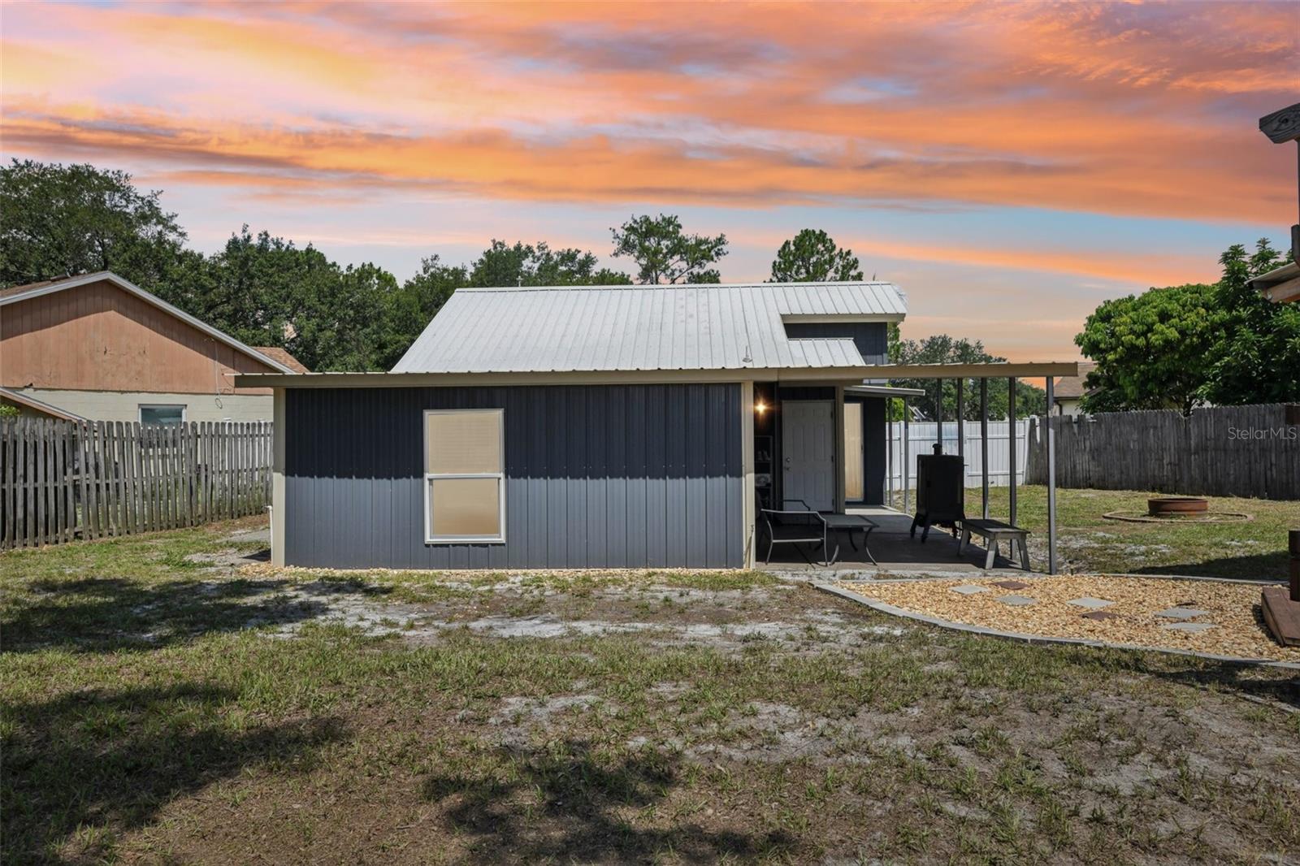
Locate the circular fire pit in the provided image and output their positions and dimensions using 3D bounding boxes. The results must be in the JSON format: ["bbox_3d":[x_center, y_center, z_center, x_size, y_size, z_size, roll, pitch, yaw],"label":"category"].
[{"bbox_3d":[8.663,1.232,14.200,0.970,0.250,0.970,-1,0,0],"label":"circular fire pit"}]

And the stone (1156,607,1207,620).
[{"bbox_3d":[4.466,1.534,7.270,0.305,0.040,0.305,-1,0,-29],"label":"stone"}]

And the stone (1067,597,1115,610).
[{"bbox_3d":[3.953,1.546,7.760,0.305,0.040,0.305,-1,0,-29],"label":"stone"}]

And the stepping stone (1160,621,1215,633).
[{"bbox_3d":[4.219,1.543,6.790,0.305,0.040,0.305,-1,0,-29],"label":"stepping stone"}]

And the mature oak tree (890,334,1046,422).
[{"bbox_3d":[20.431,-2.562,55.996,10.500,7.740,9.500,-1,0,0],"label":"mature oak tree"}]

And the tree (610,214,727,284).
[{"bbox_3d":[1.216,-5.816,51.993,7.300,14.710,7.000,-1,0,0],"label":"tree"}]

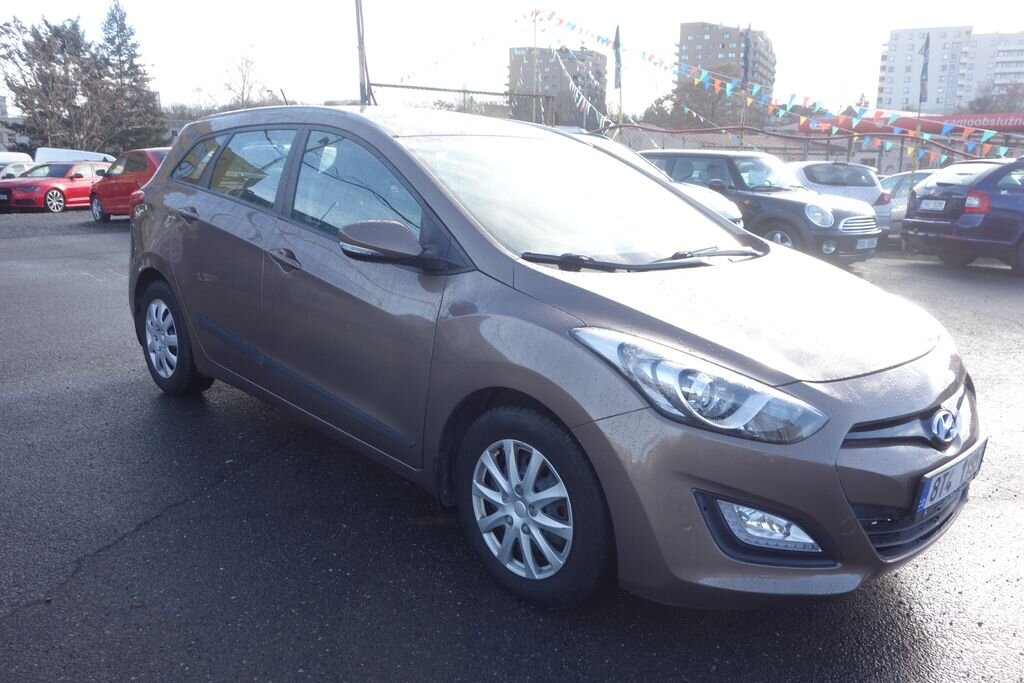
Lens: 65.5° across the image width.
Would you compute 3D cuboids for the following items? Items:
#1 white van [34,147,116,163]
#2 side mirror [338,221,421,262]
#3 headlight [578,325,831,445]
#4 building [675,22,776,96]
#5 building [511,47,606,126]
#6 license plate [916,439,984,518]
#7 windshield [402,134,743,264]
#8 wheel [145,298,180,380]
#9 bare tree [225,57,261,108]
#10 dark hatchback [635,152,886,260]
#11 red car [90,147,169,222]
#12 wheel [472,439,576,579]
[{"bbox_3d":[-20.286,-8.263,38.901,5.000,2.100,1.950,-7,15,-34],"label":"white van"},{"bbox_3d":[-0.415,-0.326,2.575,0.220,0.145,0.170,-11,17,-43],"label":"side mirror"},{"bbox_3d":[0.483,0.119,2.120,0.420,0.250,0.570,-11,17,-43],"label":"headlight"},{"bbox_3d":[69.084,-81.510,262.664,27.000,44.000,20.000,6,13,20],"label":"building"},{"bbox_3d":[15.300,-81.400,274.000,28.000,36.000,18.000,-6,14,-28],"label":"building"},{"bbox_3d":[1.249,0.377,2.246,0.520,0.115,0.025,-8,17,-43],"label":"license plate"},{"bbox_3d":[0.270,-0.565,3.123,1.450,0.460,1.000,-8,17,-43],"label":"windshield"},{"bbox_3d":[-1.785,-0.020,4.200,0.160,0.420,0.420,-11,17,-43],"label":"wheel"},{"bbox_3d":[-25.480,-21.218,76.219,3.600,11.500,3.600,-3,13,-19],"label":"bare tree"},{"bbox_3d":[2.840,-1.730,10.300,1.690,1.410,3.720,-9,16,-38],"label":"dark hatchback"},{"bbox_3d":[-7.350,-3.250,16.700,4.300,1.580,1.820,13,17,42],"label":"red car"},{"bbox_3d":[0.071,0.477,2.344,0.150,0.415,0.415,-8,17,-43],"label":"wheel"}]

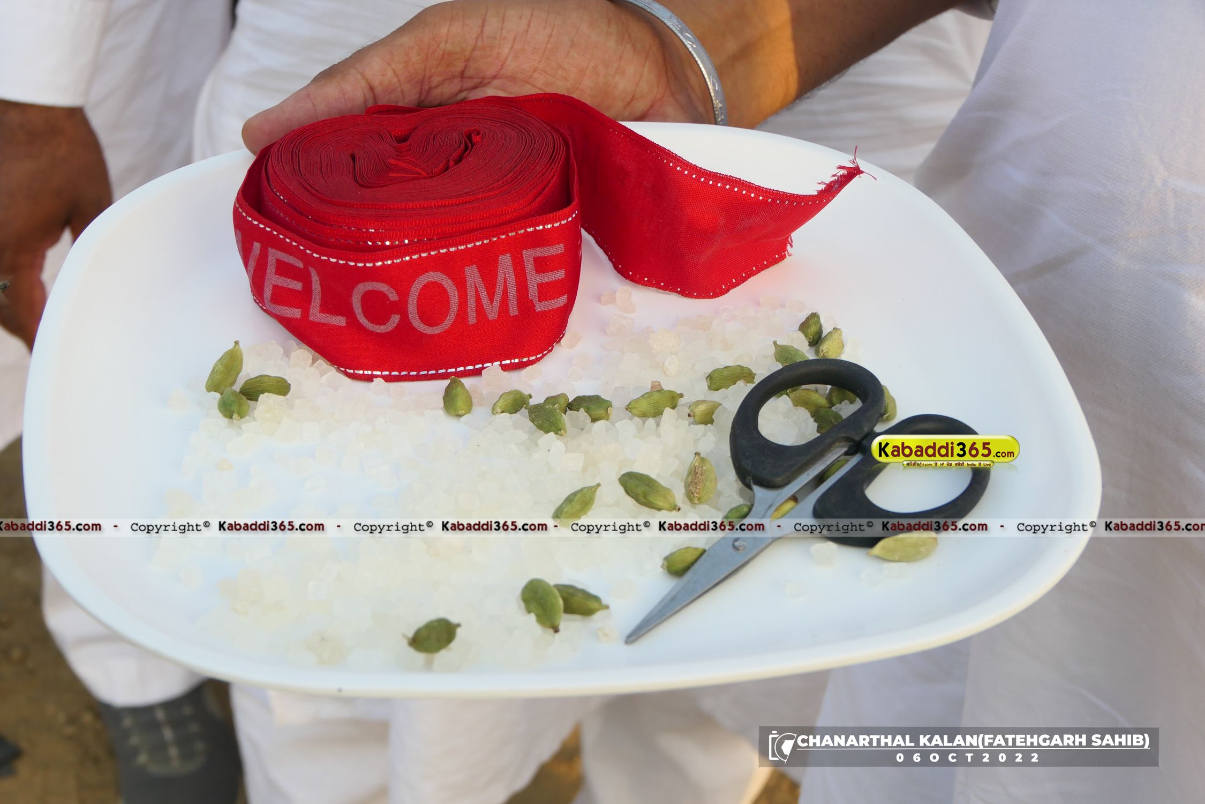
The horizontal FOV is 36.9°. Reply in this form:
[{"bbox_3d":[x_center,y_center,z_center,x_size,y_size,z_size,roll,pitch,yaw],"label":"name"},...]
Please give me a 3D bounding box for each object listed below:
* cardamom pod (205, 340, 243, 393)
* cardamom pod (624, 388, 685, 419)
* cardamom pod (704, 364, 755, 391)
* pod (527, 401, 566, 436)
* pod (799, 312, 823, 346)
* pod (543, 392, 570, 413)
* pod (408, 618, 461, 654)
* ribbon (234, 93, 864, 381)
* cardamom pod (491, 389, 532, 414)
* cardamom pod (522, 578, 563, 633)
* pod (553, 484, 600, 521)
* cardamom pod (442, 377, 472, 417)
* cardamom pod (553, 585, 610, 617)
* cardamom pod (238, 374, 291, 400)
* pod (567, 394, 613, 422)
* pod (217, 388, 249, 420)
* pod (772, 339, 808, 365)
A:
[{"bbox_3d":[-0.112,-0.010,0.534,0.008,0.008,0.022,9,47,9],"label":"cardamom pod"},{"bbox_3d":[0.015,0.000,0.520,0.018,0.008,0.008,-13,37,-21],"label":"cardamom pod"},{"bbox_3d":[0.038,-0.007,0.534,0.016,0.008,0.008,-9,36,-16],"label":"cardamom pod"},{"bbox_3d":[-0.015,0.005,0.507,0.008,0.007,0.015,-25,45,-33],"label":"pod"},{"bbox_3d":[0.065,-0.023,0.565,0.007,0.007,0.017,7,35,7],"label":"pod"},{"bbox_3d":[-0.013,0.001,0.512,0.007,0.007,0.012,11,37,11],"label":"pod"},{"bbox_3d":[-0.041,0.057,0.438,0.013,0.008,0.008,-19,40,-28],"label":"pod"},{"bbox_3d":[-0.015,-0.055,0.572,0.196,0.049,0.096,-2,35,-6],"label":"ribbon"},{"bbox_3d":[-0.026,0.000,0.512,0.014,0.007,0.008,-25,45,-33],"label":"cardamom pod"},{"bbox_3d":[-0.015,0.050,0.446,0.009,0.008,0.018,-10,39,-18],"label":"cardamom pod"},{"bbox_3d":[-0.007,0.029,0.527,0.008,0.007,0.018,28,48,33],"label":"pod"},{"bbox_3d":[-0.041,-0.002,0.513,0.008,0.008,0.016,-4,37,-10],"label":"cardamom pod"},{"bbox_3d":[-0.006,0.050,0.454,0.016,0.007,0.007,13,36,15],"label":"cardamom pod"},{"bbox_3d":[-0.096,-0.004,0.512,0.015,0.008,0.008,-11,39,-19],"label":"cardamom pod"},{"bbox_3d":[-0.004,0.002,0.518,0.013,0.008,0.008,7,35,7],"label":"pod"},{"bbox_3d":[-0.103,0.000,0.505,0.008,0.007,0.014,-14,40,-22],"label":"pod"},{"bbox_3d":[0.057,-0.013,0.536,0.009,0.008,0.017,-23,44,-31],"label":"pod"}]

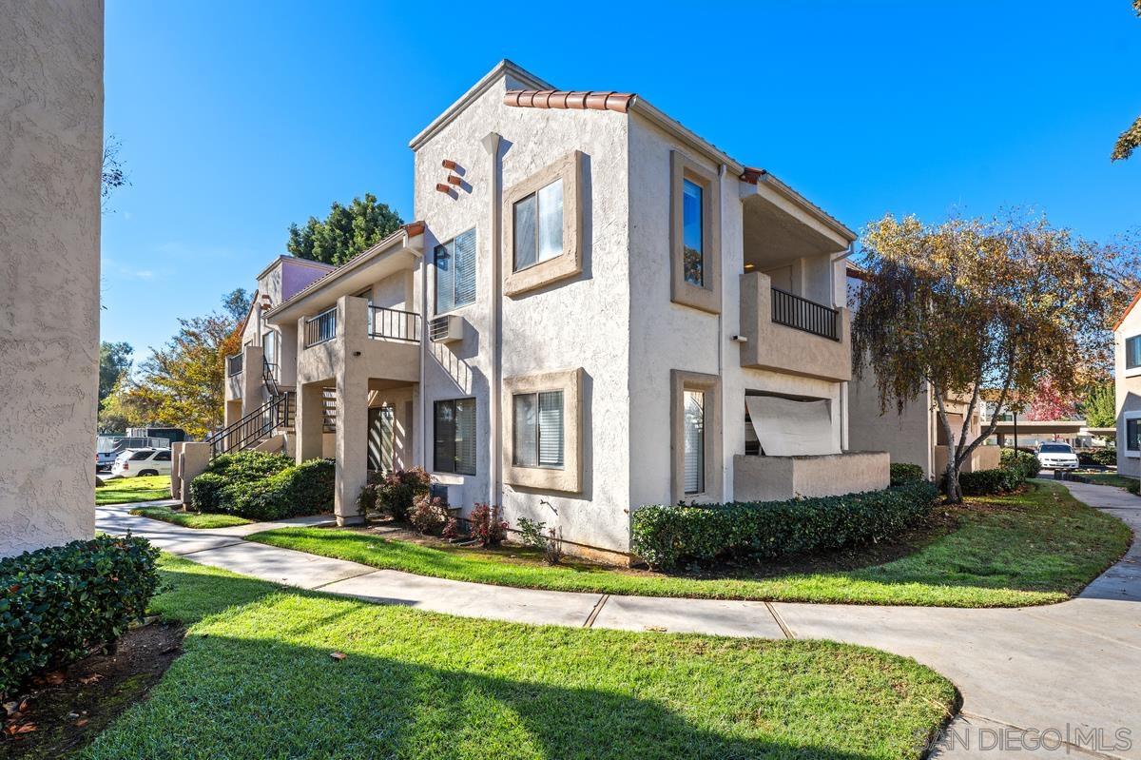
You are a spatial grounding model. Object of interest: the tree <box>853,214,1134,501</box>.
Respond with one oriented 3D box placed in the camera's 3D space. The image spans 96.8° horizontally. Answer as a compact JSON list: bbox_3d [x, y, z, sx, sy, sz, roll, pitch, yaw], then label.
[{"bbox_3d":[8.950,-0.536,11.089,5.300,6.200,5.100,0,-5,0],"label":"tree"}]

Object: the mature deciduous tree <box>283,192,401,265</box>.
[{"bbox_3d":[-10.200,-2.404,25.306,7.800,13.600,7.800,0,-5,0],"label":"mature deciduous tree"}]

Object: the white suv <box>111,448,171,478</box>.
[{"bbox_3d":[-19.700,4.174,25.333,1.920,1.770,4.750,-4,-7,40],"label":"white suv"}]

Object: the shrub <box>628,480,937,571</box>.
[{"bbox_3d":[3.620,1.878,7.465,6.500,0.720,0.950,4,-6,-37],"label":"shrub"}]

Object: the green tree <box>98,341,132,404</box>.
[{"bbox_3d":[-39.900,1.556,43.028,6.500,10.000,6.500,0,-5,0],"label":"green tree"}]

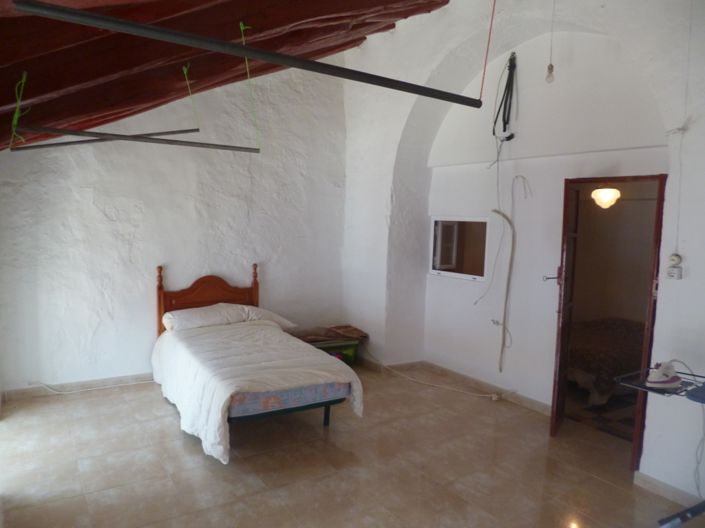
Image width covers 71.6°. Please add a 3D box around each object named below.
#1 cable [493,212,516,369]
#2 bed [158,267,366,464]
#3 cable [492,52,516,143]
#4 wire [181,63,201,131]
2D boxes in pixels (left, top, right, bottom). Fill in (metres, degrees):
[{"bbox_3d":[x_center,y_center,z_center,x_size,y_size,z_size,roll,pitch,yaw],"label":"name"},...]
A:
[{"bbox_3d":[1.419,0.264,4.701,0.060,1.550,0.250,-1,6,-32],"label":"cable"},{"bbox_3d":[-0.962,0.672,4.335,1.180,1.160,2.030,-1,6,-33],"label":"bed"},{"bbox_3d":[1.420,-1.583,4.578,0.100,0.780,0.210,-1,6,-32],"label":"cable"},{"bbox_3d":[-1.251,-1.291,3.799,0.130,0.500,0.060,-1,6,-33],"label":"wire"}]

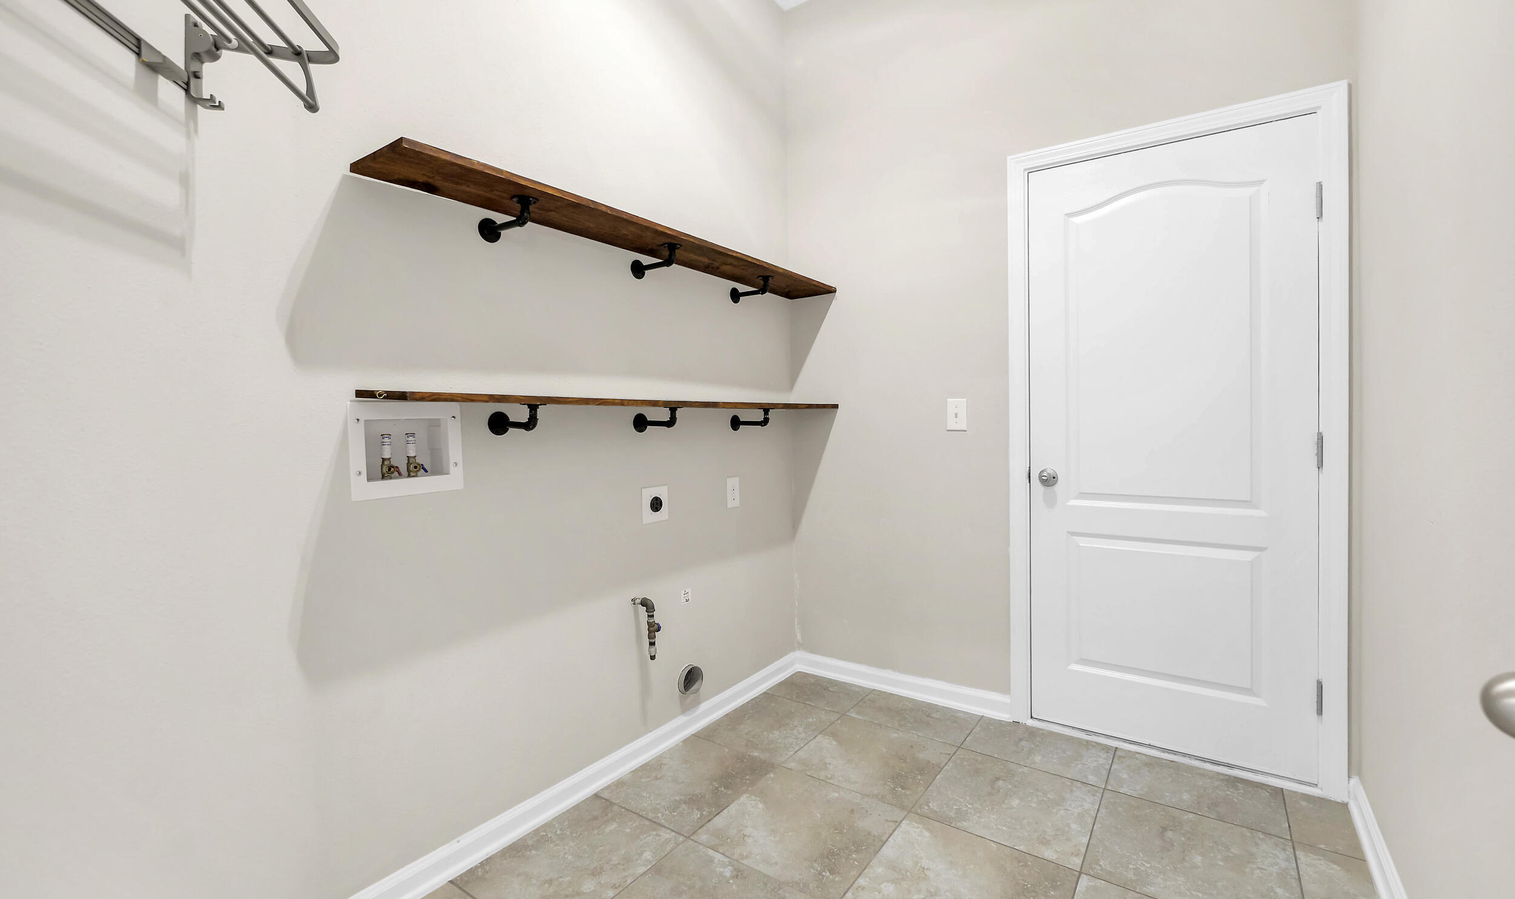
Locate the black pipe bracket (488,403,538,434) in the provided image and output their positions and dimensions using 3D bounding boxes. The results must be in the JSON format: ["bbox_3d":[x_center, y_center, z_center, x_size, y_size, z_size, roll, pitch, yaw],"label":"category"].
[{"bbox_3d":[-0.630,-0.078,1.633,0.187,0.088,0.067,1,3,36],"label":"black pipe bracket"}]

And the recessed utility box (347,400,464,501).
[{"bbox_3d":[-0.880,-0.002,1.516,0.087,0.225,0.257,1,3,36],"label":"recessed utility box"}]

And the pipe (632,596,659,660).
[{"bbox_3d":[-0.365,0.596,2.044,0.117,0.207,0.043,1,3,36],"label":"pipe"}]

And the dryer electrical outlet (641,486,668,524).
[{"bbox_3d":[-0.348,0.195,2.150,0.020,0.122,0.122,1,3,36],"label":"dryer electrical outlet"}]

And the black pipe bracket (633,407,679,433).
[{"bbox_3d":[-0.321,-0.098,2.048,0.187,0.088,0.068,1,3,36],"label":"black pipe bracket"}]

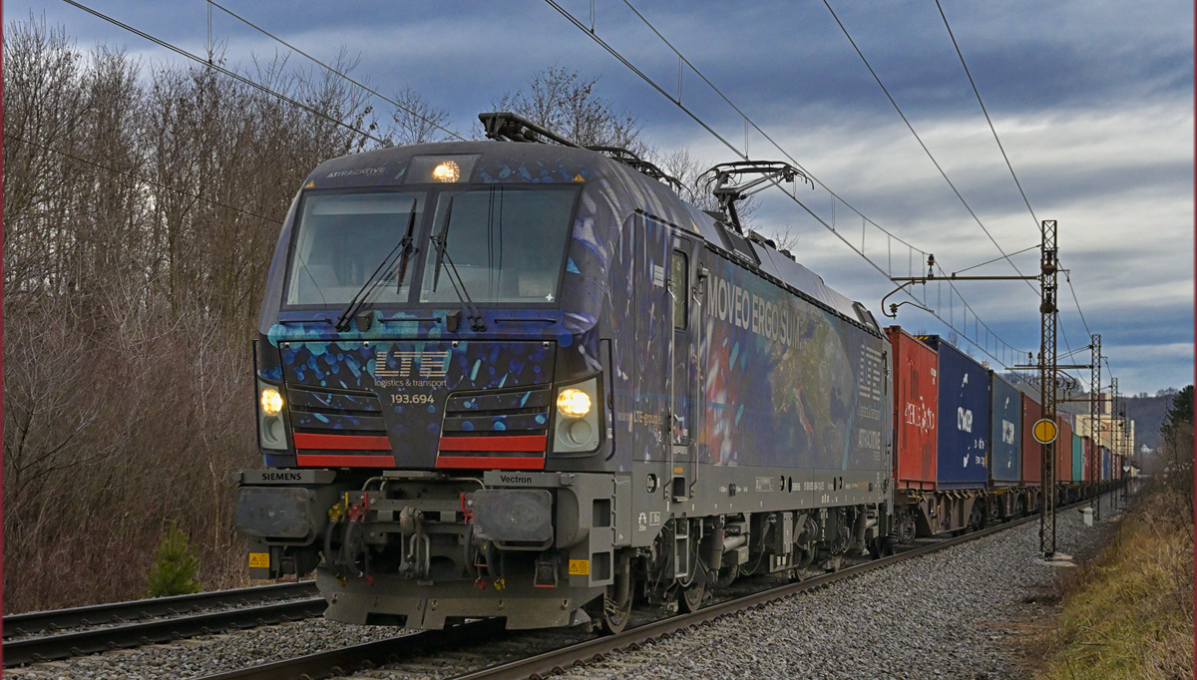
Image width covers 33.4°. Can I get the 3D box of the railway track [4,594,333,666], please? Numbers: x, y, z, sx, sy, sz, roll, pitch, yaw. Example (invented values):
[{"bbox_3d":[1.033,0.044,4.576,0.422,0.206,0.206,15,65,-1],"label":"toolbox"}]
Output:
[{"bbox_3d":[-3.676,2.611,18.127,0.150,0.170,6.300,0,-4,15],"label":"railway track"}]

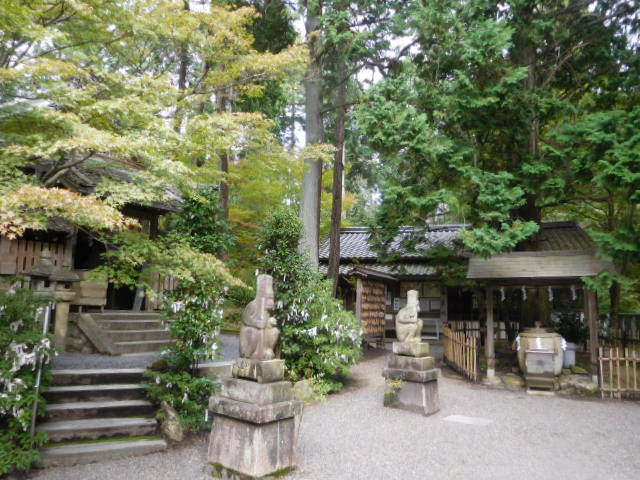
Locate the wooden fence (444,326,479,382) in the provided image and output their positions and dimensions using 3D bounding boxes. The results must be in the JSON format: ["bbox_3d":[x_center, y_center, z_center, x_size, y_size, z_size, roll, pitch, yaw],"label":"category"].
[{"bbox_3d":[3.538,2.796,11.682,0.120,0.920,4.000,0,-8,7],"label":"wooden fence"}]

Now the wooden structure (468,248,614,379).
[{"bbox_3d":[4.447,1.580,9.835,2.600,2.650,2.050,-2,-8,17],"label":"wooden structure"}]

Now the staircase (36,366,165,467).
[{"bbox_3d":[-2.392,1.919,5.198,1.239,0.675,1.553,4,-9,-20],"label":"staircase"}]

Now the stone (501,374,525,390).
[{"bbox_3d":[3.639,2.730,8.834,0.470,0.260,0.380,-1,-8,11],"label":"stone"}]

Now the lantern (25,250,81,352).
[{"bbox_3d":[-4.286,1.003,7.525,0.700,1.620,0.680,3,-8,-17],"label":"lantern"}]

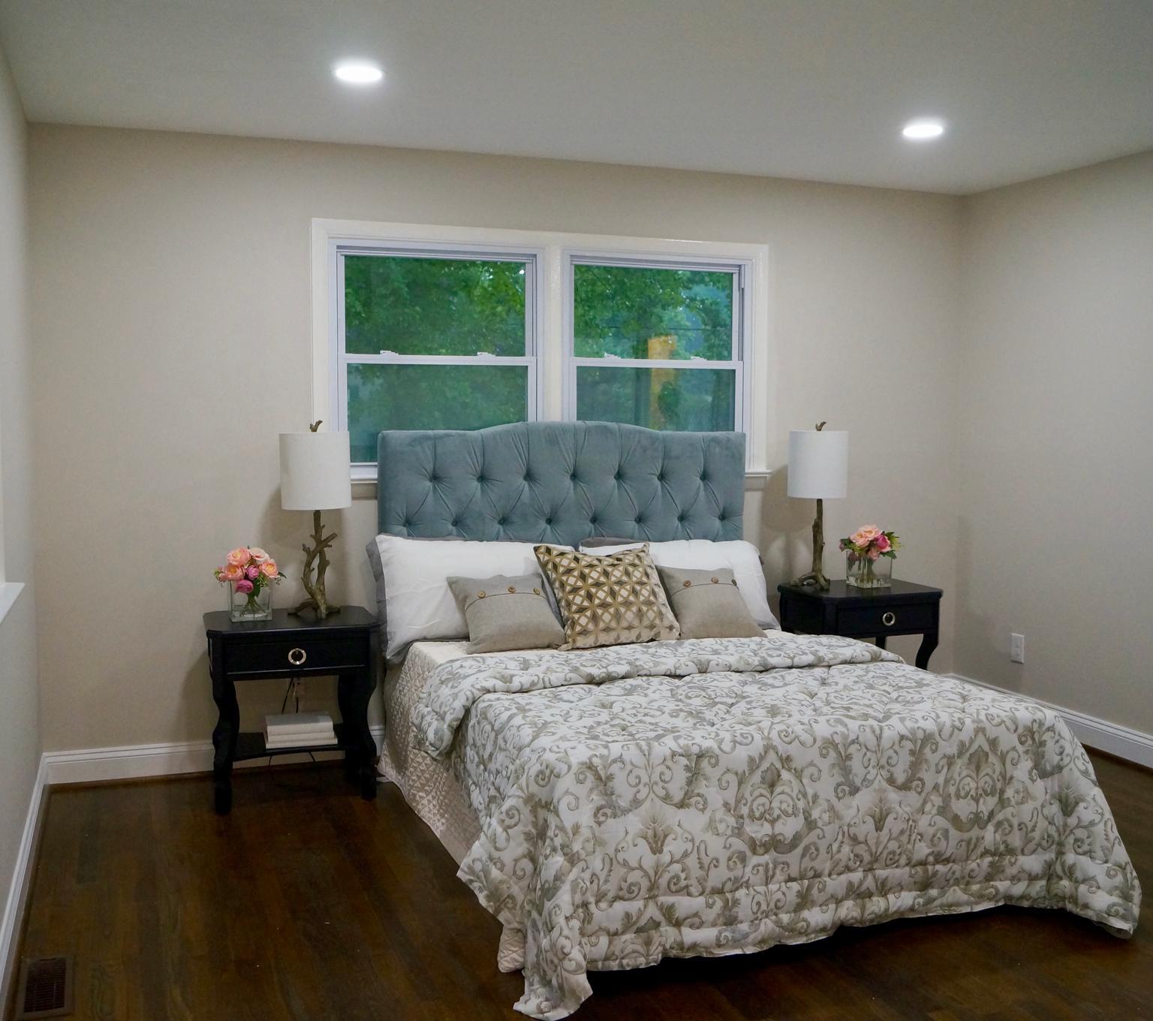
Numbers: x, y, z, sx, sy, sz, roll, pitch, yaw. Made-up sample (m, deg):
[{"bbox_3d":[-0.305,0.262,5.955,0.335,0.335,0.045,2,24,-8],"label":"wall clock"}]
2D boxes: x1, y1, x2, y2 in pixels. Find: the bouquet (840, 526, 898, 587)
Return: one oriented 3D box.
[{"bbox_3d":[1.289,0.197,5.068,0.250,0.266,0.230,-2,5,-21],"label":"bouquet"}]

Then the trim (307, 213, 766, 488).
[{"bbox_3d":[-0.074,-0.652,4.879,2.040,1.010,0.100,-2,5,-21],"label":"trim"}]

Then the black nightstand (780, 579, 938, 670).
[{"bbox_3d":[1.224,0.657,5.035,0.595,0.645,0.430,-2,5,-21],"label":"black nightstand"}]

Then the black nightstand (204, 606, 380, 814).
[{"bbox_3d":[-1.046,0.719,4.237,0.590,0.645,0.440,-2,5,-21],"label":"black nightstand"}]

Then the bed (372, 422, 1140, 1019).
[{"bbox_3d":[0.327,0.395,3.890,1.710,1.360,2.220,-2,5,-21],"label":"bed"}]

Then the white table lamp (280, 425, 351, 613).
[{"bbox_3d":[-0.954,0.034,4.239,0.250,0.720,0.250,-2,5,-21],"label":"white table lamp"}]

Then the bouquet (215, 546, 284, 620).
[{"bbox_3d":[-1.194,0.264,4.209,0.250,0.266,0.230,-2,5,-21],"label":"bouquet"}]

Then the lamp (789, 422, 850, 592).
[{"bbox_3d":[1.044,-0.021,4.975,0.250,0.715,0.250,0,5,0],"label":"lamp"}]

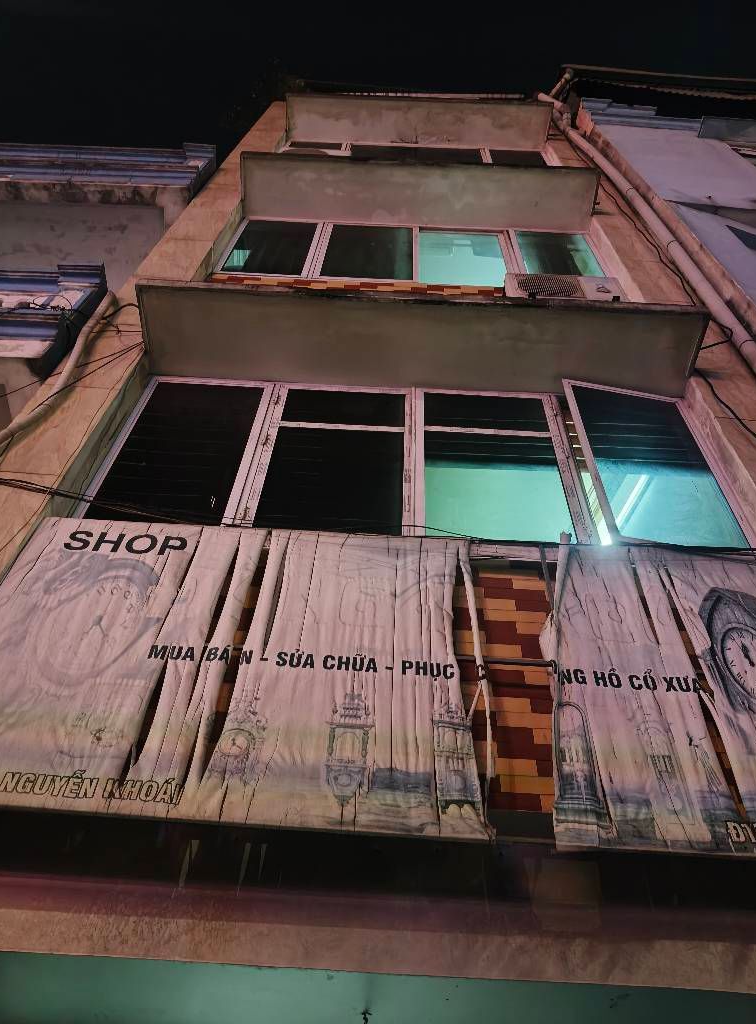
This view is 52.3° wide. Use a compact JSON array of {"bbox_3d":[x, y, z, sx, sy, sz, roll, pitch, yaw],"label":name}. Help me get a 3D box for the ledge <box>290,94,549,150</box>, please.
[{"bbox_3d":[0.480,-4.752,9.437,3.166,0.149,0.514,3,-53,1],"label":"ledge"}]

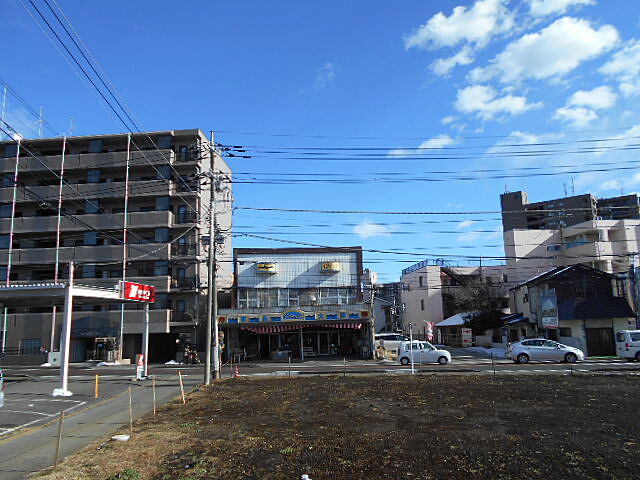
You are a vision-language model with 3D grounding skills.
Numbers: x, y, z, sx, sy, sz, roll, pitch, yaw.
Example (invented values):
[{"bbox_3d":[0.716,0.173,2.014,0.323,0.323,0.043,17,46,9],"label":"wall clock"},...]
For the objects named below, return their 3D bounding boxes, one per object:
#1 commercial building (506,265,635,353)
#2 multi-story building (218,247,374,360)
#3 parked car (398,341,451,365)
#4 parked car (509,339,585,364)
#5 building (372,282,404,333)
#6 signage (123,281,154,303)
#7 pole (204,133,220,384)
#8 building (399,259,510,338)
[{"bbox_3d":[18.644,5.307,36.446,7.000,6.500,5.800,-2,-9,5],"label":"commercial building"},{"bbox_3d":[-1.444,5.387,40.025,11.300,8.500,10.000,-2,-9,5],"label":"multi-story building"},{"bbox_3d":[6.779,7.366,31.573,3.400,1.500,1.480,-2,-9,5],"label":"parked car"},{"bbox_3d":[14.143,7.036,30.674,4.500,1.490,1.750,-2,-9,5],"label":"parked car"},{"bbox_3d":[18.239,17.009,126.802,12.000,12.000,10.000,-2,-9,5],"label":"building"},{"bbox_3d":[-10.459,3.054,27.873,0.350,1.000,3.700,-2,-9,5],"label":"signage"},{"bbox_3d":[-5.695,0.695,25.236,0.380,13.300,0.380,-2,-9,5],"label":"pole"},{"bbox_3d":[17.650,8.193,64.096,10.200,9.600,12.400,-1,-9,-4],"label":"building"}]

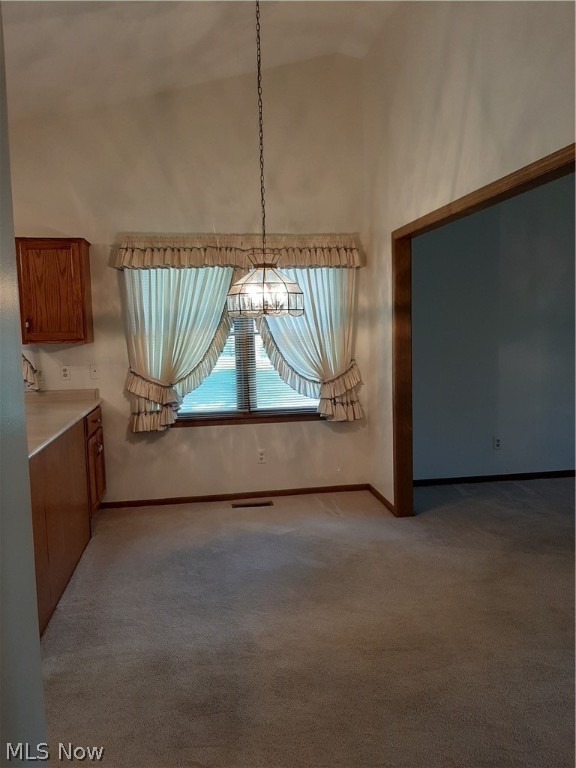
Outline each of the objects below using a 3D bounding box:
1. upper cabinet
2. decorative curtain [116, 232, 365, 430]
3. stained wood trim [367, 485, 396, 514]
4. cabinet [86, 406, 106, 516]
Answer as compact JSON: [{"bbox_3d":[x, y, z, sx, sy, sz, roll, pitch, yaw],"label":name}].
[{"bbox_3d":[-1.749,-0.690,4.378,0.462,0.770,0.320,-2,5,-9],"label":"upper cabinet"},{"bbox_3d":[-0.346,-0.430,4.721,1.967,1.555,0.139,-2,5,-9],"label":"decorative curtain"},{"bbox_3d":[0.762,0.944,4.734,0.017,0.058,0.717,-2,5,-9],"label":"stained wood trim"},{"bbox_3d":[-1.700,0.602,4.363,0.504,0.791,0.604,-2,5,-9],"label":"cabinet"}]

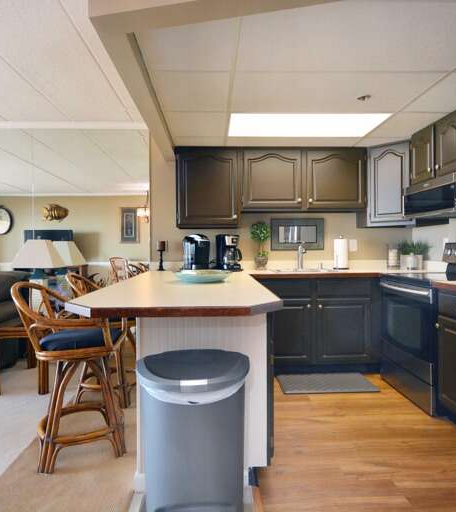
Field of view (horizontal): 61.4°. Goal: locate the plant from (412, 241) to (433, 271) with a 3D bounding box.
[{"bbox_3d":[1.786,0.001,3.603,0.170,0.280,0.170,0,1,-2],"label":"plant"}]

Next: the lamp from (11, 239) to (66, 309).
[{"bbox_3d":[-1.785,0.199,3.656,0.400,0.700,0.380,0,1,-2],"label":"lamp"}]

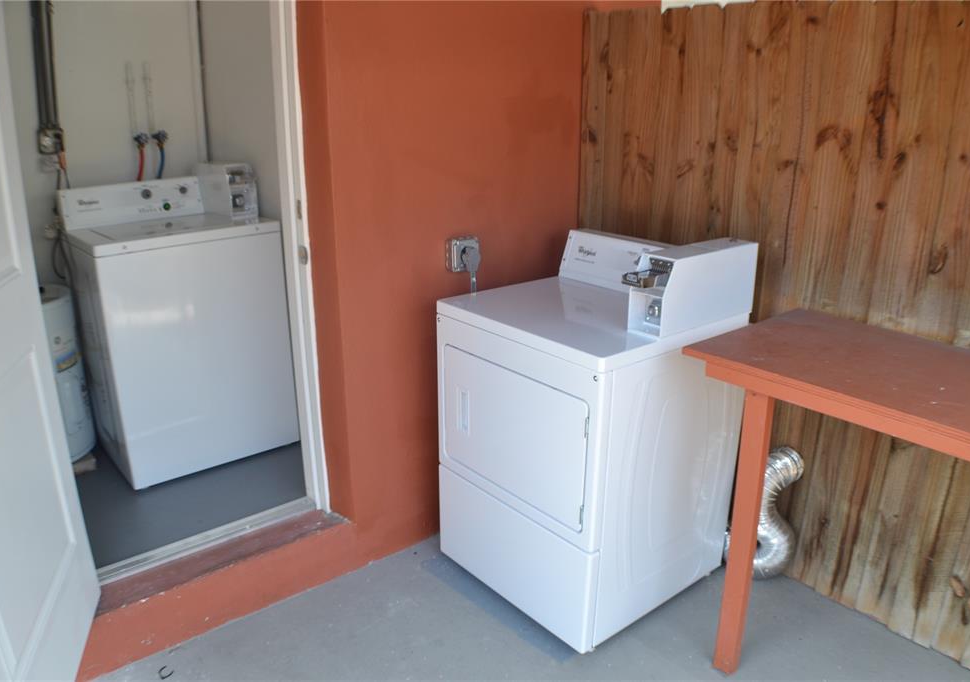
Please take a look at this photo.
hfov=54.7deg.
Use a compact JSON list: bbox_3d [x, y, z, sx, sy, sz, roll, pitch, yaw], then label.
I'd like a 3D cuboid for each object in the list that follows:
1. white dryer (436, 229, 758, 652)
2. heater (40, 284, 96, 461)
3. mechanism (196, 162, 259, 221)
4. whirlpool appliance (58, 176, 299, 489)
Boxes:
[{"bbox_3d":[0.334,0.228,3.042,0.690,1.141,0.697,-16,26,-38],"label":"white dryer"},{"bbox_3d":[-1.713,0.119,3.511,0.400,0.645,0.400,-15,25,-35],"label":"heater"},{"bbox_3d":[-1.018,-0.610,3.668,0.110,0.200,0.340,-15,25,-35],"label":"mechanism"},{"bbox_3d":[-1.201,-0.092,3.660,0.674,1.059,0.590,-15,25,-35],"label":"whirlpool appliance"}]

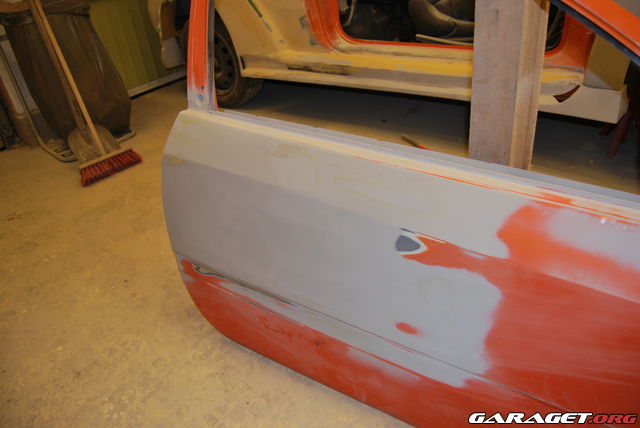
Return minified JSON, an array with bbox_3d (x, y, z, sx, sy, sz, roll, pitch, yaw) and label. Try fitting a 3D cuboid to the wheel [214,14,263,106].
[{"bbox_3d":[-0.601,-0.960,3.033,0.575,0.575,0.185,18,38,36],"label":"wheel"}]

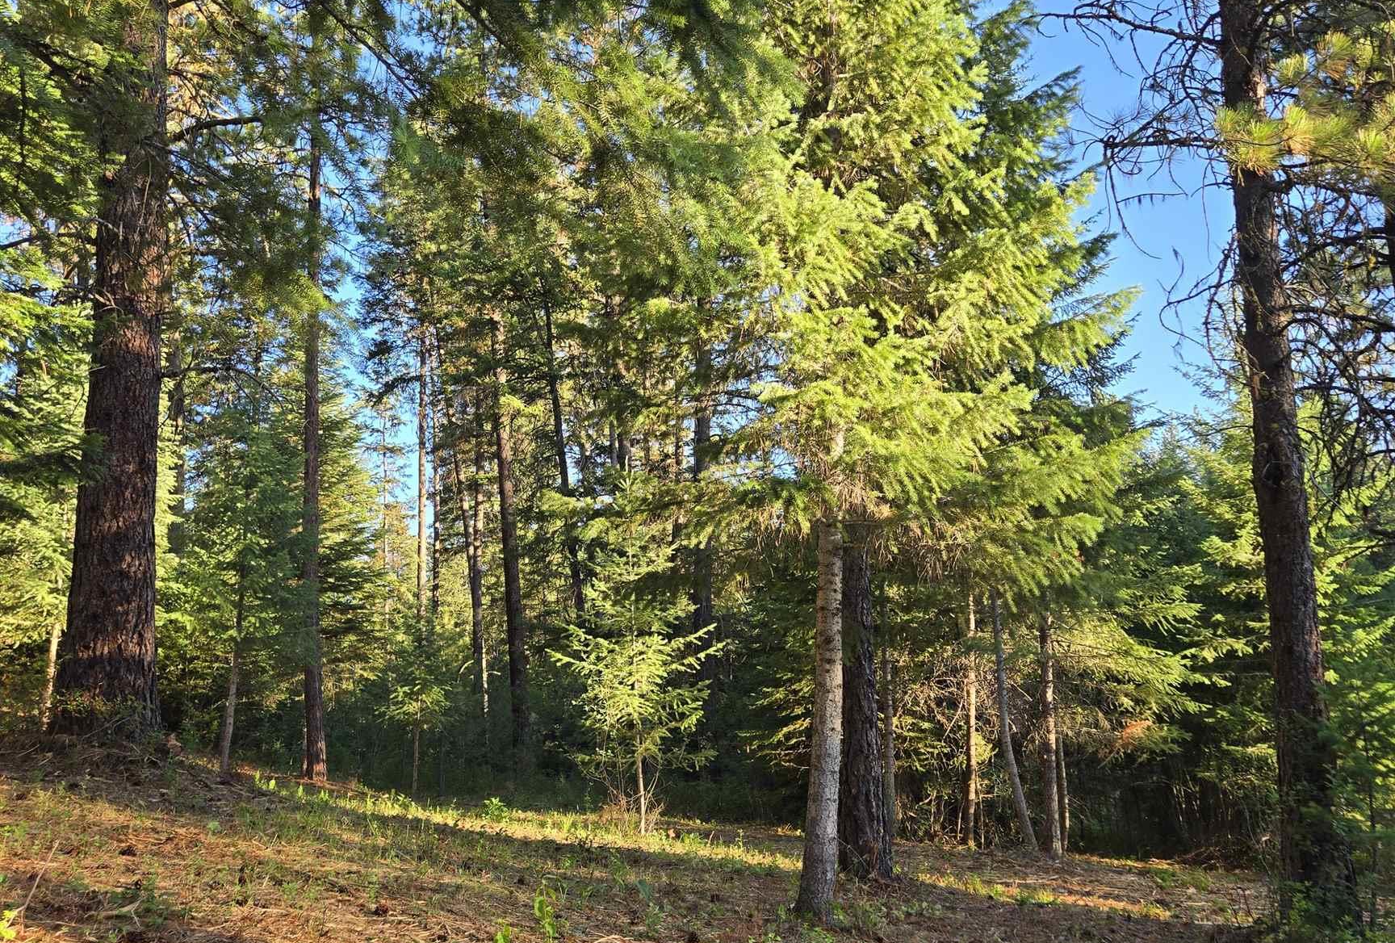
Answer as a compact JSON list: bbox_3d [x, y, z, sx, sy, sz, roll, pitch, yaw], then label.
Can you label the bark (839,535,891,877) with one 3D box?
[{"bbox_3d":[1.100,1.577,8.430,0.310,2.320,0.310,-2,-6,7],"label":"bark"}]

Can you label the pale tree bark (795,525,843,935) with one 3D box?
[{"bbox_3d":[0.738,1.420,7.220,0.220,2.330,0.220,2,-6,6],"label":"pale tree bark"}]

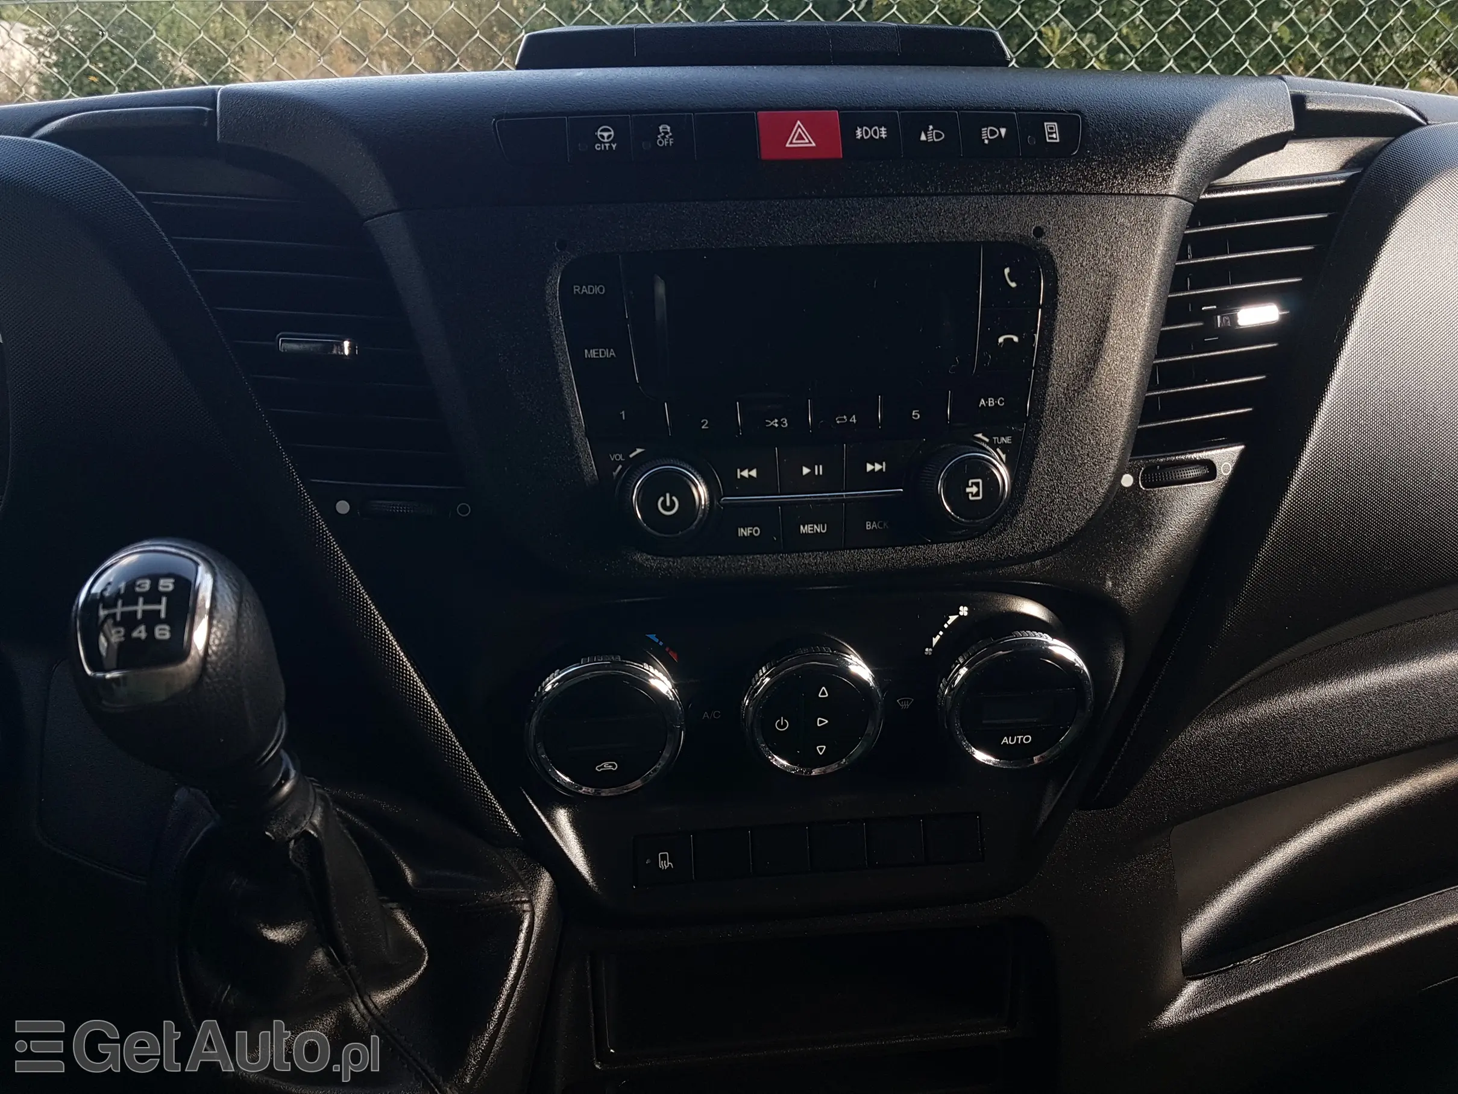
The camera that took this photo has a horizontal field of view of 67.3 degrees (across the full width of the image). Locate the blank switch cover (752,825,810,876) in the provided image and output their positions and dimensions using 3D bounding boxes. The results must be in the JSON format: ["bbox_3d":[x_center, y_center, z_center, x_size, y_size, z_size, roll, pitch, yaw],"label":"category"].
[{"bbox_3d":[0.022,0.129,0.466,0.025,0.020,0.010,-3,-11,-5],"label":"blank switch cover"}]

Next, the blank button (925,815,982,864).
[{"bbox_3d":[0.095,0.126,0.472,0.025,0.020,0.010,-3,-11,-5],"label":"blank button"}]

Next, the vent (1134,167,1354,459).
[{"bbox_3d":[0.233,-0.105,0.495,0.092,0.127,0.040,-8,8,-13],"label":"vent"}]

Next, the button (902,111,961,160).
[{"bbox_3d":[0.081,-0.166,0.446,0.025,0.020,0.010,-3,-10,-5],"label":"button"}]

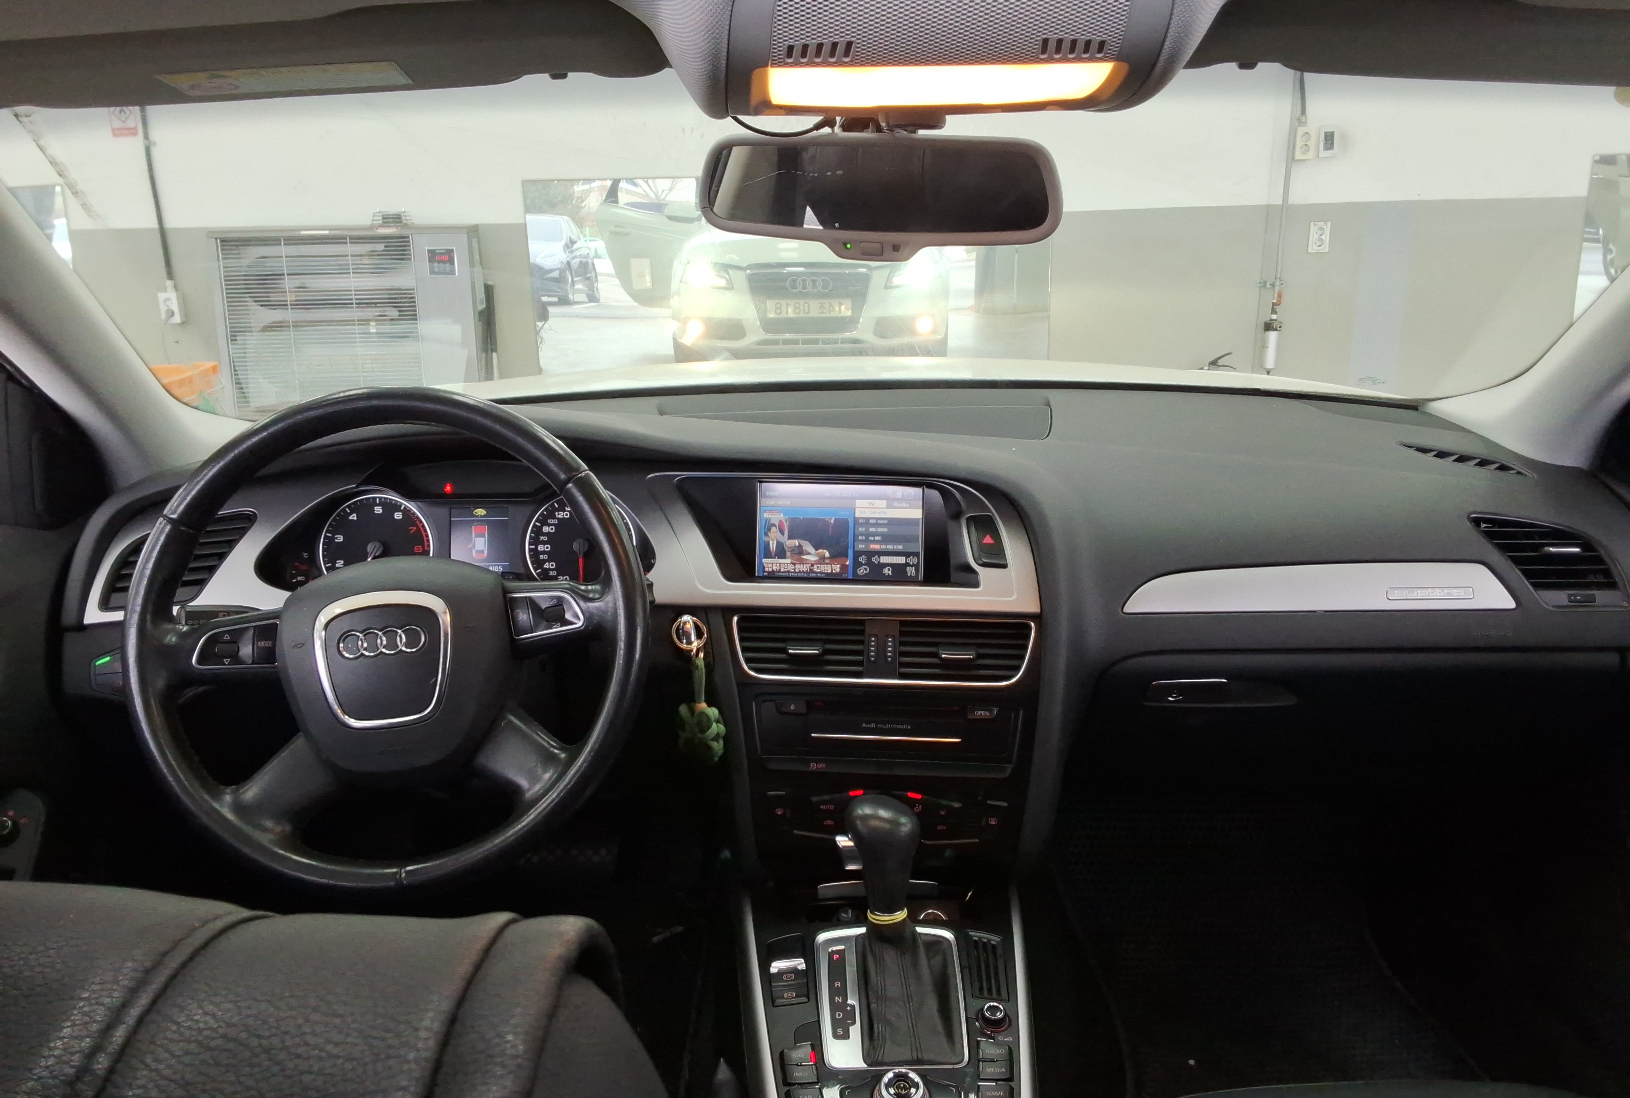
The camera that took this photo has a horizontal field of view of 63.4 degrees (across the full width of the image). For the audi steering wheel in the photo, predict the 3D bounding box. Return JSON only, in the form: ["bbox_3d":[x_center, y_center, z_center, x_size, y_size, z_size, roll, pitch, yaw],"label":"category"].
[{"bbox_3d":[-0.312,0.061,0.992,0.372,0.372,0.100,-6,-10,-8],"label":"audi steering wheel"}]

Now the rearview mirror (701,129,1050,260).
[{"bbox_3d":[0.043,-0.236,0.880,0.243,0.080,0.044,8,19,20],"label":"rearview mirror"}]

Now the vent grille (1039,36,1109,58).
[{"bbox_3d":[0.141,-0.275,0.719,0.038,0.006,0.018,-2,-15,-2],"label":"vent grille"}]

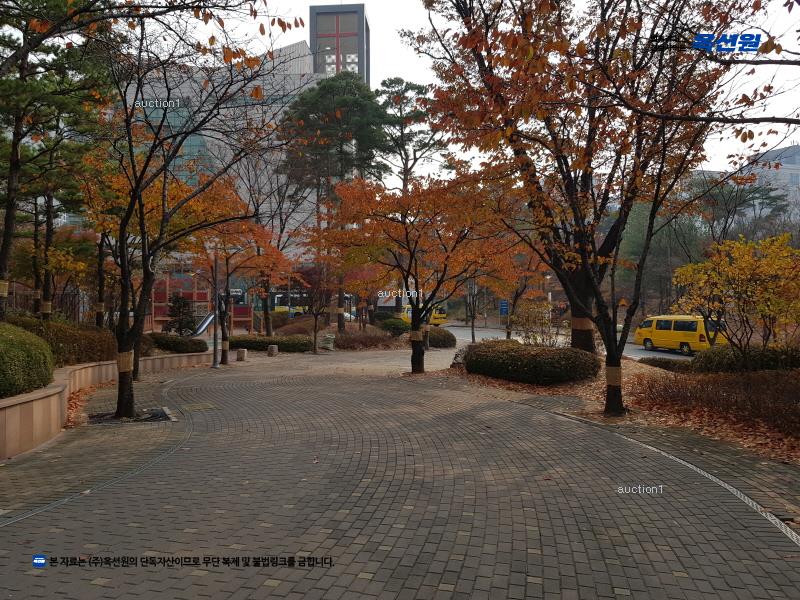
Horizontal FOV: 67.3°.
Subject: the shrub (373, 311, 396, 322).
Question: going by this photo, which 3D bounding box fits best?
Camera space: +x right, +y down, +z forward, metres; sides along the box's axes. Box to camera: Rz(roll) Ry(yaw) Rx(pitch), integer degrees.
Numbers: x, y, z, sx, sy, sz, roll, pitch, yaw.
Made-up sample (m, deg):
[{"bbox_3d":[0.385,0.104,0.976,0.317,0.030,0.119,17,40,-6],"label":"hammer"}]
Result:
[{"bbox_3d":[-1.200,1.350,47.000,2.000,1.050,1.700,0,-2,0],"label":"shrub"}]

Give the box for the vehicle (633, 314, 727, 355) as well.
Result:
[{"bbox_3d":[15.450,1.820,33.400,1.860,1.980,4.900,1,-2,-25],"label":"vehicle"}]

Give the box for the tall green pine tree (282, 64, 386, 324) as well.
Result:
[{"bbox_3d":[-3.815,-5.737,35.000,6.300,15.300,6.100,0,-2,0],"label":"tall green pine tree"}]

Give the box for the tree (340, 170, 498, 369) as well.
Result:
[{"bbox_3d":[0.571,-0.776,17.600,4.900,5.800,4.800,0,-2,0],"label":"tree"}]

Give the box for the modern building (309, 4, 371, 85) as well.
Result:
[{"bbox_3d":[-8.300,-19.000,85.000,7.400,42.500,7.300,0,-2,4],"label":"modern building"}]

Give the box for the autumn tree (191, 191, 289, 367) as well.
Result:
[{"bbox_3d":[-5.800,-0.810,21.600,3.500,6.100,3.500,0,-2,0],"label":"autumn tree"}]

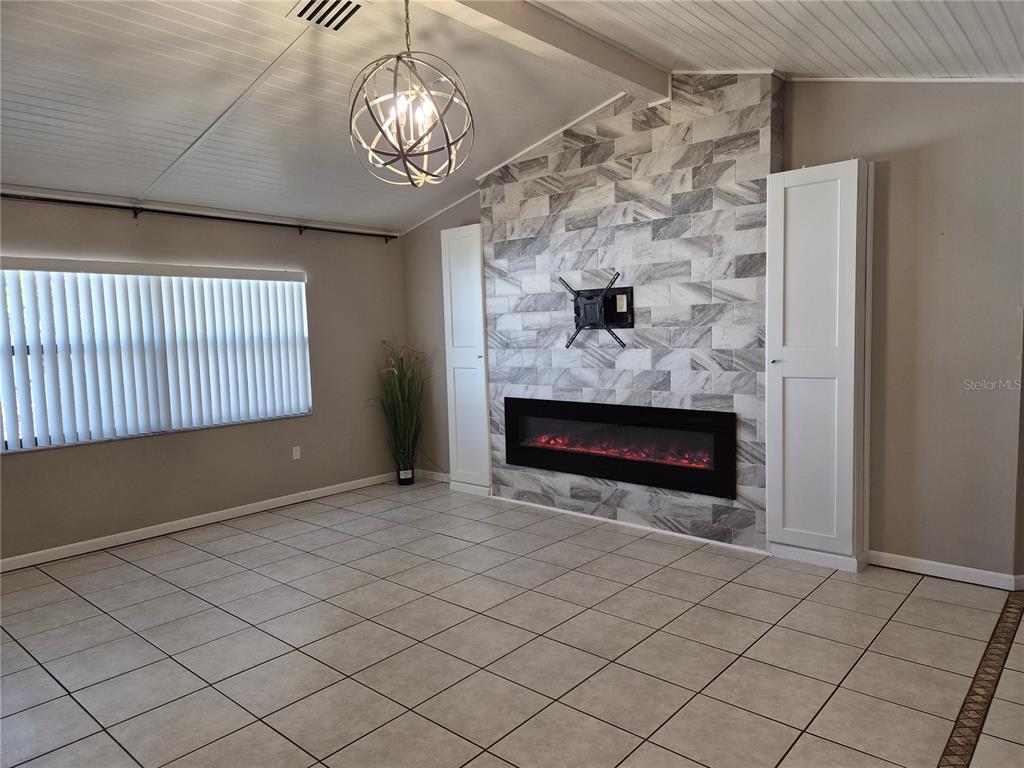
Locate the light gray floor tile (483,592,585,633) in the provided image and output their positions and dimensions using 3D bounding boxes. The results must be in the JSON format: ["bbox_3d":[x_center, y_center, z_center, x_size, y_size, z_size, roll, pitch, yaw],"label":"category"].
[{"bbox_3d":[0.124,1.194,3.541,0.401,0.012,0.401,3,6,41],"label":"light gray floor tile"}]

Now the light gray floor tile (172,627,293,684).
[{"bbox_3d":[-1.316,1.281,3.229,0.409,0.010,0.409,3,6,41],"label":"light gray floor tile"}]

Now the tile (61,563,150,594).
[{"bbox_3d":[-2.516,1.203,4.218,0.402,0.010,0.402,2,6,41],"label":"tile"}]

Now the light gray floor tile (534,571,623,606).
[{"bbox_3d":[0.387,1.159,3.853,0.402,0.010,0.402,2,6,41],"label":"light gray floor tile"}]

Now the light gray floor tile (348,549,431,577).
[{"bbox_3d":[-0.802,1.164,4.415,0.406,0.010,0.406,3,6,41],"label":"light gray floor tile"}]

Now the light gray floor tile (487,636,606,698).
[{"bbox_3d":[0.160,1.238,2.970,0.401,0.012,0.401,3,6,41],"label":"light gray floor tile"}]

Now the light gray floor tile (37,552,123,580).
[{"bbox_3d":[-2.823,1.189,4.518,0.402,0.010,0.402,3,6,41],"label":"light gray floor tile"}]

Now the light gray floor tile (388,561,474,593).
[{"bbox_3d":[-0.492,1.179,4.144,0.406,0.010,0.406,3,6,41],"label":"light gray floor tile"}]

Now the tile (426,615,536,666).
[{"bbox_3d":[-0.148,1.225,3.270,0.402,0.010,0.402,3,6,41],"label":"tile"}]

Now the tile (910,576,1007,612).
[{"bbox_3d":[2.452,1.145,3.735,0.409,0.010,0.376,3,6,41],"label":"tile"}]

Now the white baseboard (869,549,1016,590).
[{"bbox_3d":[2.471,1.079,3.961,0.729,0.084,0.016,3,6,41],"label":"white baseboard"}]

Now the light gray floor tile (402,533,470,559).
[{"bbox_3d":[-0.525,1.121,4.683,0.402,0.010,0.402,3,6,41],"label":"light gray floor tile"}]

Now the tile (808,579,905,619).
[{"bbox_3d":[1.841,1.145,3.666,0.402,0.010,0.402,3,6,41],"label":"tile"}]

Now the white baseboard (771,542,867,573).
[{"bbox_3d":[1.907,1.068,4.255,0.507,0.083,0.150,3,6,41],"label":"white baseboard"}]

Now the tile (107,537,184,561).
[{"bbox_3d":[-2.578,1.171,4.837,0.406,0.010,0.406,3,6,41],"label":"tile"}]

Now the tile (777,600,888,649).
[{"bbox_3d":[1.572,1.176,3.364,0.402,0.010,0.402,3,6,41],"label":"tile"}]

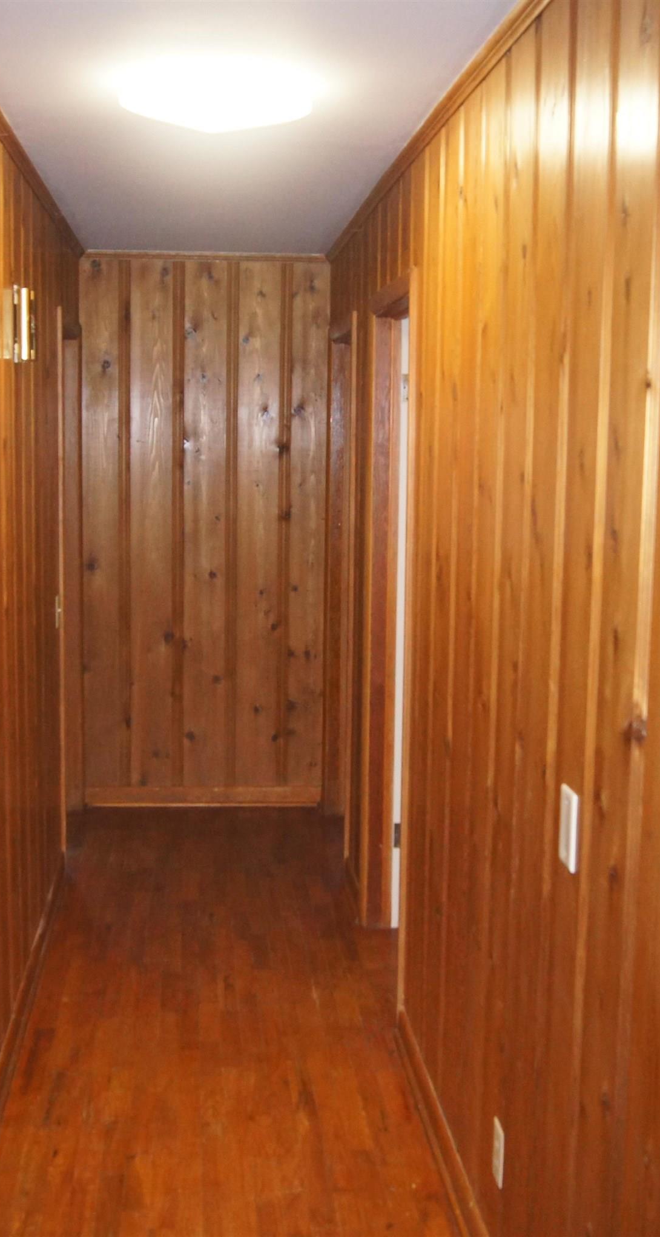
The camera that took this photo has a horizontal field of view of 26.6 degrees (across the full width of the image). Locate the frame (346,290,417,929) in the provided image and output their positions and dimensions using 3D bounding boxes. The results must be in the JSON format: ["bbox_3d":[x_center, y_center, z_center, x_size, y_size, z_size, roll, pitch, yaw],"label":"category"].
[{"bbox_3d":[0.227,0.064,4.258,0.140,2.115,0.920,0,8,-6],"label":"frame"}]

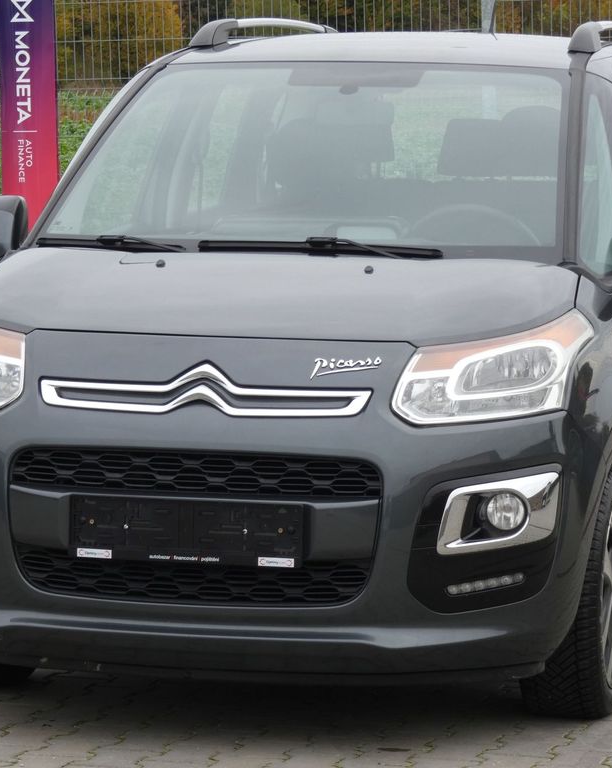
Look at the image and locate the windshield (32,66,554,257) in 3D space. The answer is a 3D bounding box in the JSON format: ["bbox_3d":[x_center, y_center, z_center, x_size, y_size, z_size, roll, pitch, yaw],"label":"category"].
[{"bbox_3d":[0.045,-0.567,8.667,1.320,0.110,1.000,2,36,14],"label":"windshield"}]

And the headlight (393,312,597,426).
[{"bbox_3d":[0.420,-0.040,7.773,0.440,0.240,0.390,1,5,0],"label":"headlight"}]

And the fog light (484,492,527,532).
[{"bbox_3d":[0.442,0.283,7.659,0.086,0.086,0.060,2,5,14],"label":"fog light"}]

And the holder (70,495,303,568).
[{"bbox_3d":[-0.264,0.324,7.588,0.530,0.137,0.025,2,5,14],"label":"holder"}]

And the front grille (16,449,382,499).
[{"bbox_3d":[-0.251,0.195,7.568,0.835,0.104,0.080,2,5,14],"label":"front grille"}]

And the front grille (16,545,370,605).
[{"bbox_3d":[-0.255,0.422,7.585,0.800,0.122,0.080,2,5,14],"label":"front grille"}]

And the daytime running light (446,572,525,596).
[{"bbox_3d":[0.389,0.437,7.582,0.187,0.028,0.036,-10,8,-24],"label":"daytime running light"}]

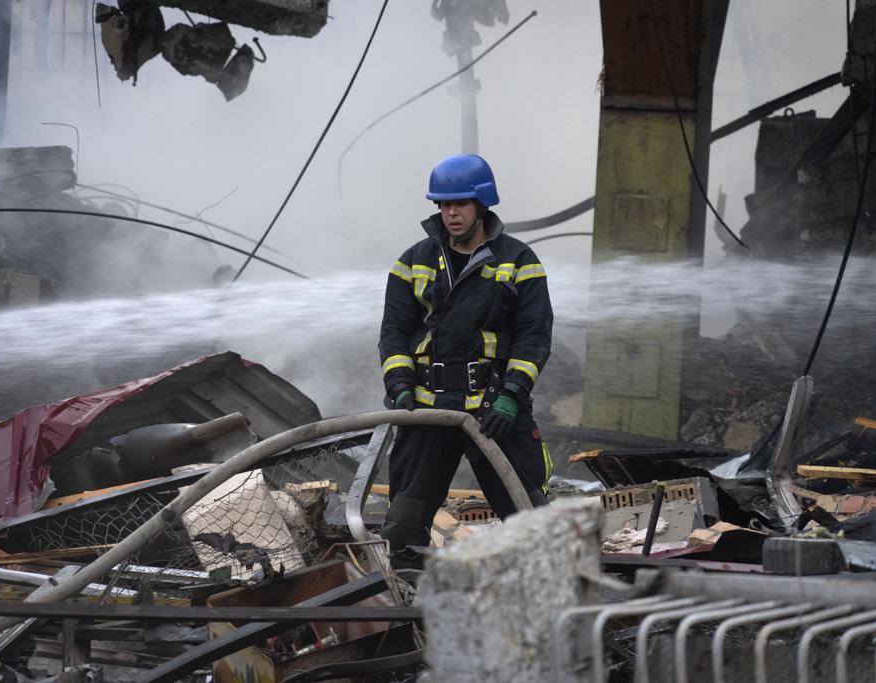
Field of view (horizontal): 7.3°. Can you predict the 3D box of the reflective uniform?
[{"bbox_3d":[0.105,0.246,24.200,0.660,1.420,0.430,0,1,15],"label":"reflective uniform"}]

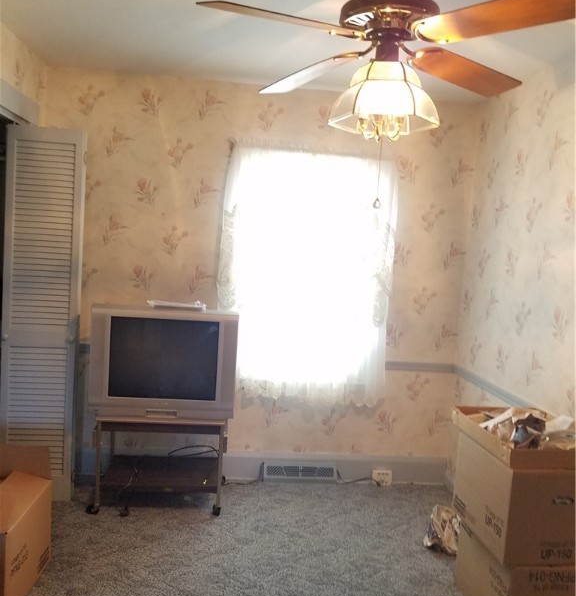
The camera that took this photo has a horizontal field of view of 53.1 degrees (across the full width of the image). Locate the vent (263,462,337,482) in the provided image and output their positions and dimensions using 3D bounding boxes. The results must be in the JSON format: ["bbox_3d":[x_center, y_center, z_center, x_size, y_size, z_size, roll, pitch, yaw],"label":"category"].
[{"bbox_3d":[0.076,1.101,3.630,0.465,0.122,0.065,3,5,-6],"label":"vent"}]

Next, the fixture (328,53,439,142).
[{"bbox_3d":[0.327,-0.654,1.919,0.370,0.260,0.345,4,5,6],"label":"fixture"}]

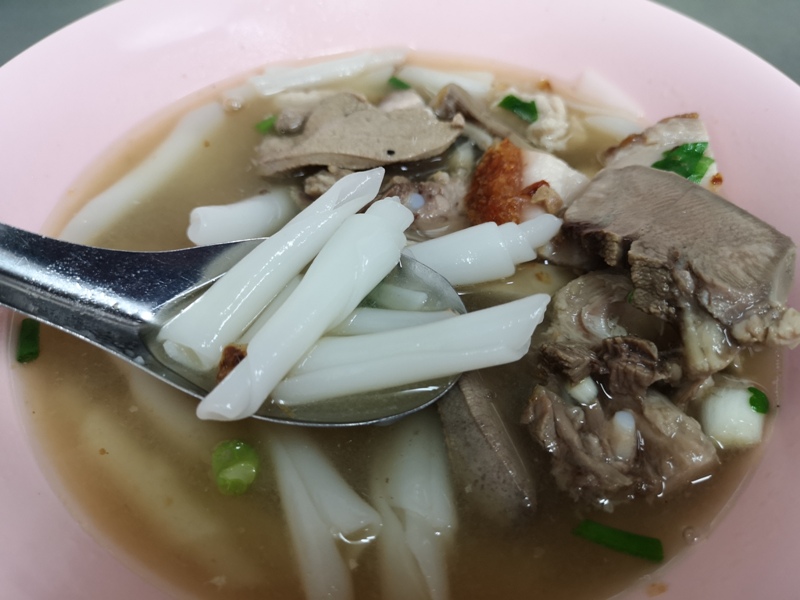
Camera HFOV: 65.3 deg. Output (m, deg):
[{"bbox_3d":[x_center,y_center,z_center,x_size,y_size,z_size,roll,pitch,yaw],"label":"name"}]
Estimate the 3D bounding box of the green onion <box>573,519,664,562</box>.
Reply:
[{"bbox_3d":[0.036,0.040,0.103,0.013,0.003,0.003,15,54,12],"label":"green onion"}]

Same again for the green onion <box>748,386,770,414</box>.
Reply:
[{"bbox_3d":[0.065,0.018,0.112,0.003,0.003,0.004,-17,54,-12],"label":"green onion"}]

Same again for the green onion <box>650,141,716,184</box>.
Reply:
[{"bbox_3d":[0.063,-0.031,0.140,0.013,0.005,0.009,2,53,3],"label":"green onion"}]

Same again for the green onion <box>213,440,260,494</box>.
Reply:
[{"bbox_3d":[-0.029,0.030,0.110,0.008,0.006,0.008,0,53,1],"label":"green onion"}]

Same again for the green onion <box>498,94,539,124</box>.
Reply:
[{"bbox_3d":[0.031,-0.050,0.164,0.010,0.004,0.005,16,55,13],"label":"green onion"}]

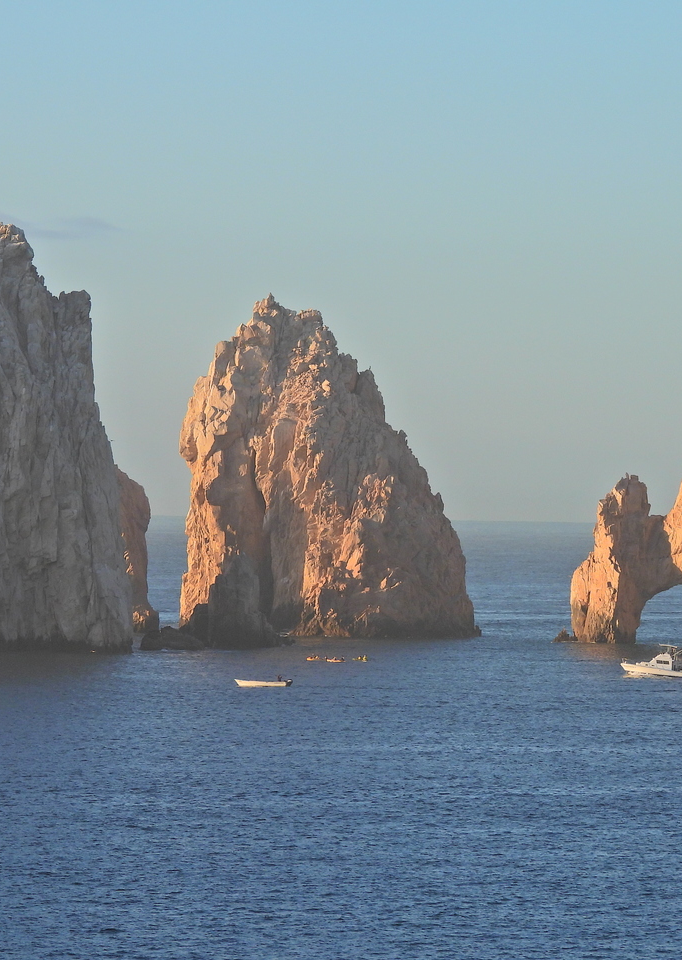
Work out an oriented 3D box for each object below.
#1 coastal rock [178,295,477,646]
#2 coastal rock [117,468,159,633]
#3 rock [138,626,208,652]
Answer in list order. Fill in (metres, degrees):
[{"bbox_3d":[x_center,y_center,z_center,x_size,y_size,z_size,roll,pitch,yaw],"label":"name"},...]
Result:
[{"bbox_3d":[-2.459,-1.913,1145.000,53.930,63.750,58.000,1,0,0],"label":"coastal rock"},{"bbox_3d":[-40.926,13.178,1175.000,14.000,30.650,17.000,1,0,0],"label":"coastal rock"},{"bbox_3d":[-28.145,26.642,1050.000,11.690,4.340,8.500,1,0,0],"label":"rock"}]

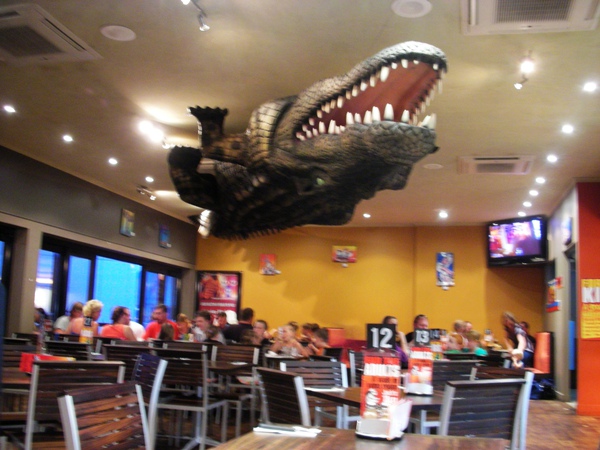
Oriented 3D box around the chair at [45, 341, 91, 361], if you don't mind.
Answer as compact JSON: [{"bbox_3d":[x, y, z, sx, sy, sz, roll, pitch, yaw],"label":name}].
[{"bbox_3d":[-1.777,1.360,4.810,0.440,0.850,0.530,2,-9,6],"label":"chair"}]

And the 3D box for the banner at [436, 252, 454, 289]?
[{"bbox_3d":[2.953,0.911,12.303,0.350,0.691,0.050,-1,-10,15],"label":"banner"}]

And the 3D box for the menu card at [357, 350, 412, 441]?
[{"bbox_3d":[0.258,0.528,1.913,0.140,0.255,0.110,1,-10,13],"label":"menu card"}]

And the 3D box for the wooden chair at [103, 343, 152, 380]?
[{"bbox_3d":[-1.373,1.455,5.104,0.450,0.860,0.550,1,-10,8],"label":"wooden chair"}]

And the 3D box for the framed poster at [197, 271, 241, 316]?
[{"bbox_3d":[-1.907,1.703,14.257,1.128,1.265,0.060,1,-10,15],"label":"framed poster"}]

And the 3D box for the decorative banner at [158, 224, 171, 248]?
[{"bbox_3d":[-2.685,0.231,12.192,0.050,0.457,0.403,-1,-10,15],"label":"decorative banner"}]

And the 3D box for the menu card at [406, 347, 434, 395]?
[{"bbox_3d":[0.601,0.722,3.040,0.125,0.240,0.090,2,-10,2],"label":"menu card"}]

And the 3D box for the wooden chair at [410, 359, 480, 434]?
[{"bbox_3d":[1.085,1.524,4.833,0.440,0.850,0.530,6,-10,-14],"label":"wooden chair"}]

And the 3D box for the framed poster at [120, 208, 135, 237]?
[{"bbox_3d":[-3.366,-0.049,11.901,0.040,0.483,0.463,1,-10,15],"label":"framed poster"}]

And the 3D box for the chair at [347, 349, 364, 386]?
[{"bbox_3d":[0.785,1.717,6.099,0.440,0.850,0.530,-1,-10,24],"label":"chair"}]

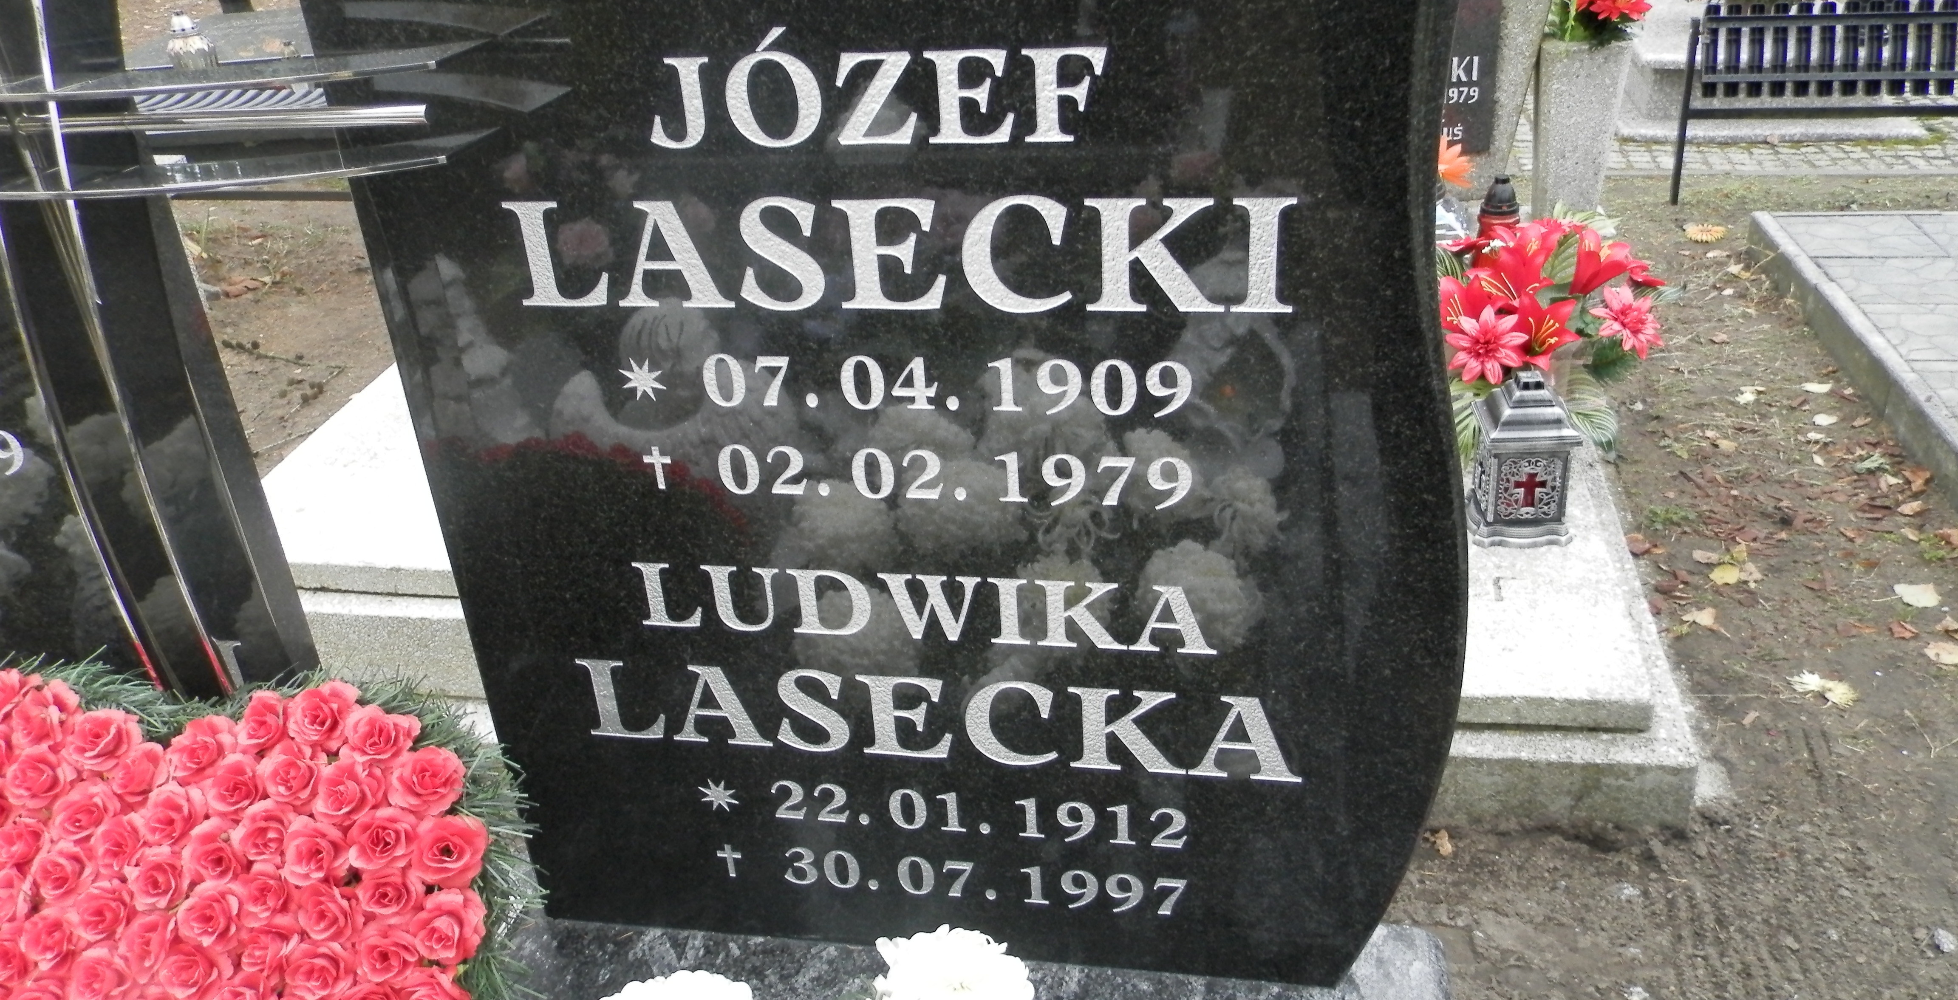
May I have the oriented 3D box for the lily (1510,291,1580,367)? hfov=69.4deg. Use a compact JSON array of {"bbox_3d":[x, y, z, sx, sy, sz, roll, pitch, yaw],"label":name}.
[{"bbox_3d":[0.937,-0.282,2.340,0.125,0.125,0.100,-6,-15,-2],"label":"lily"}]

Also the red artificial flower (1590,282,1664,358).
[{"bbox_3d":[1.083,-0.301,2.360,0.128,0.128,0.060,-7,-2,-3],"label":"red artificial flower"}]

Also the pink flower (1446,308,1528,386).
[{"bbox_3d":[0.844,-0.256,2.345,0.136,0.130,0.060,5,0,18],"label":"pink flower"}]

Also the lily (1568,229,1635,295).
[{"bbox_3d":[1.047,-0.400,2.380,0.110,0.120,0.110,38,39,1],"label":"lily"}]

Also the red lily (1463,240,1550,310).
[{"bbox_3d":[0.887,-0.377,2.370,0.140,0.120,0.110,21,-1,37],"label":"red lily"}]

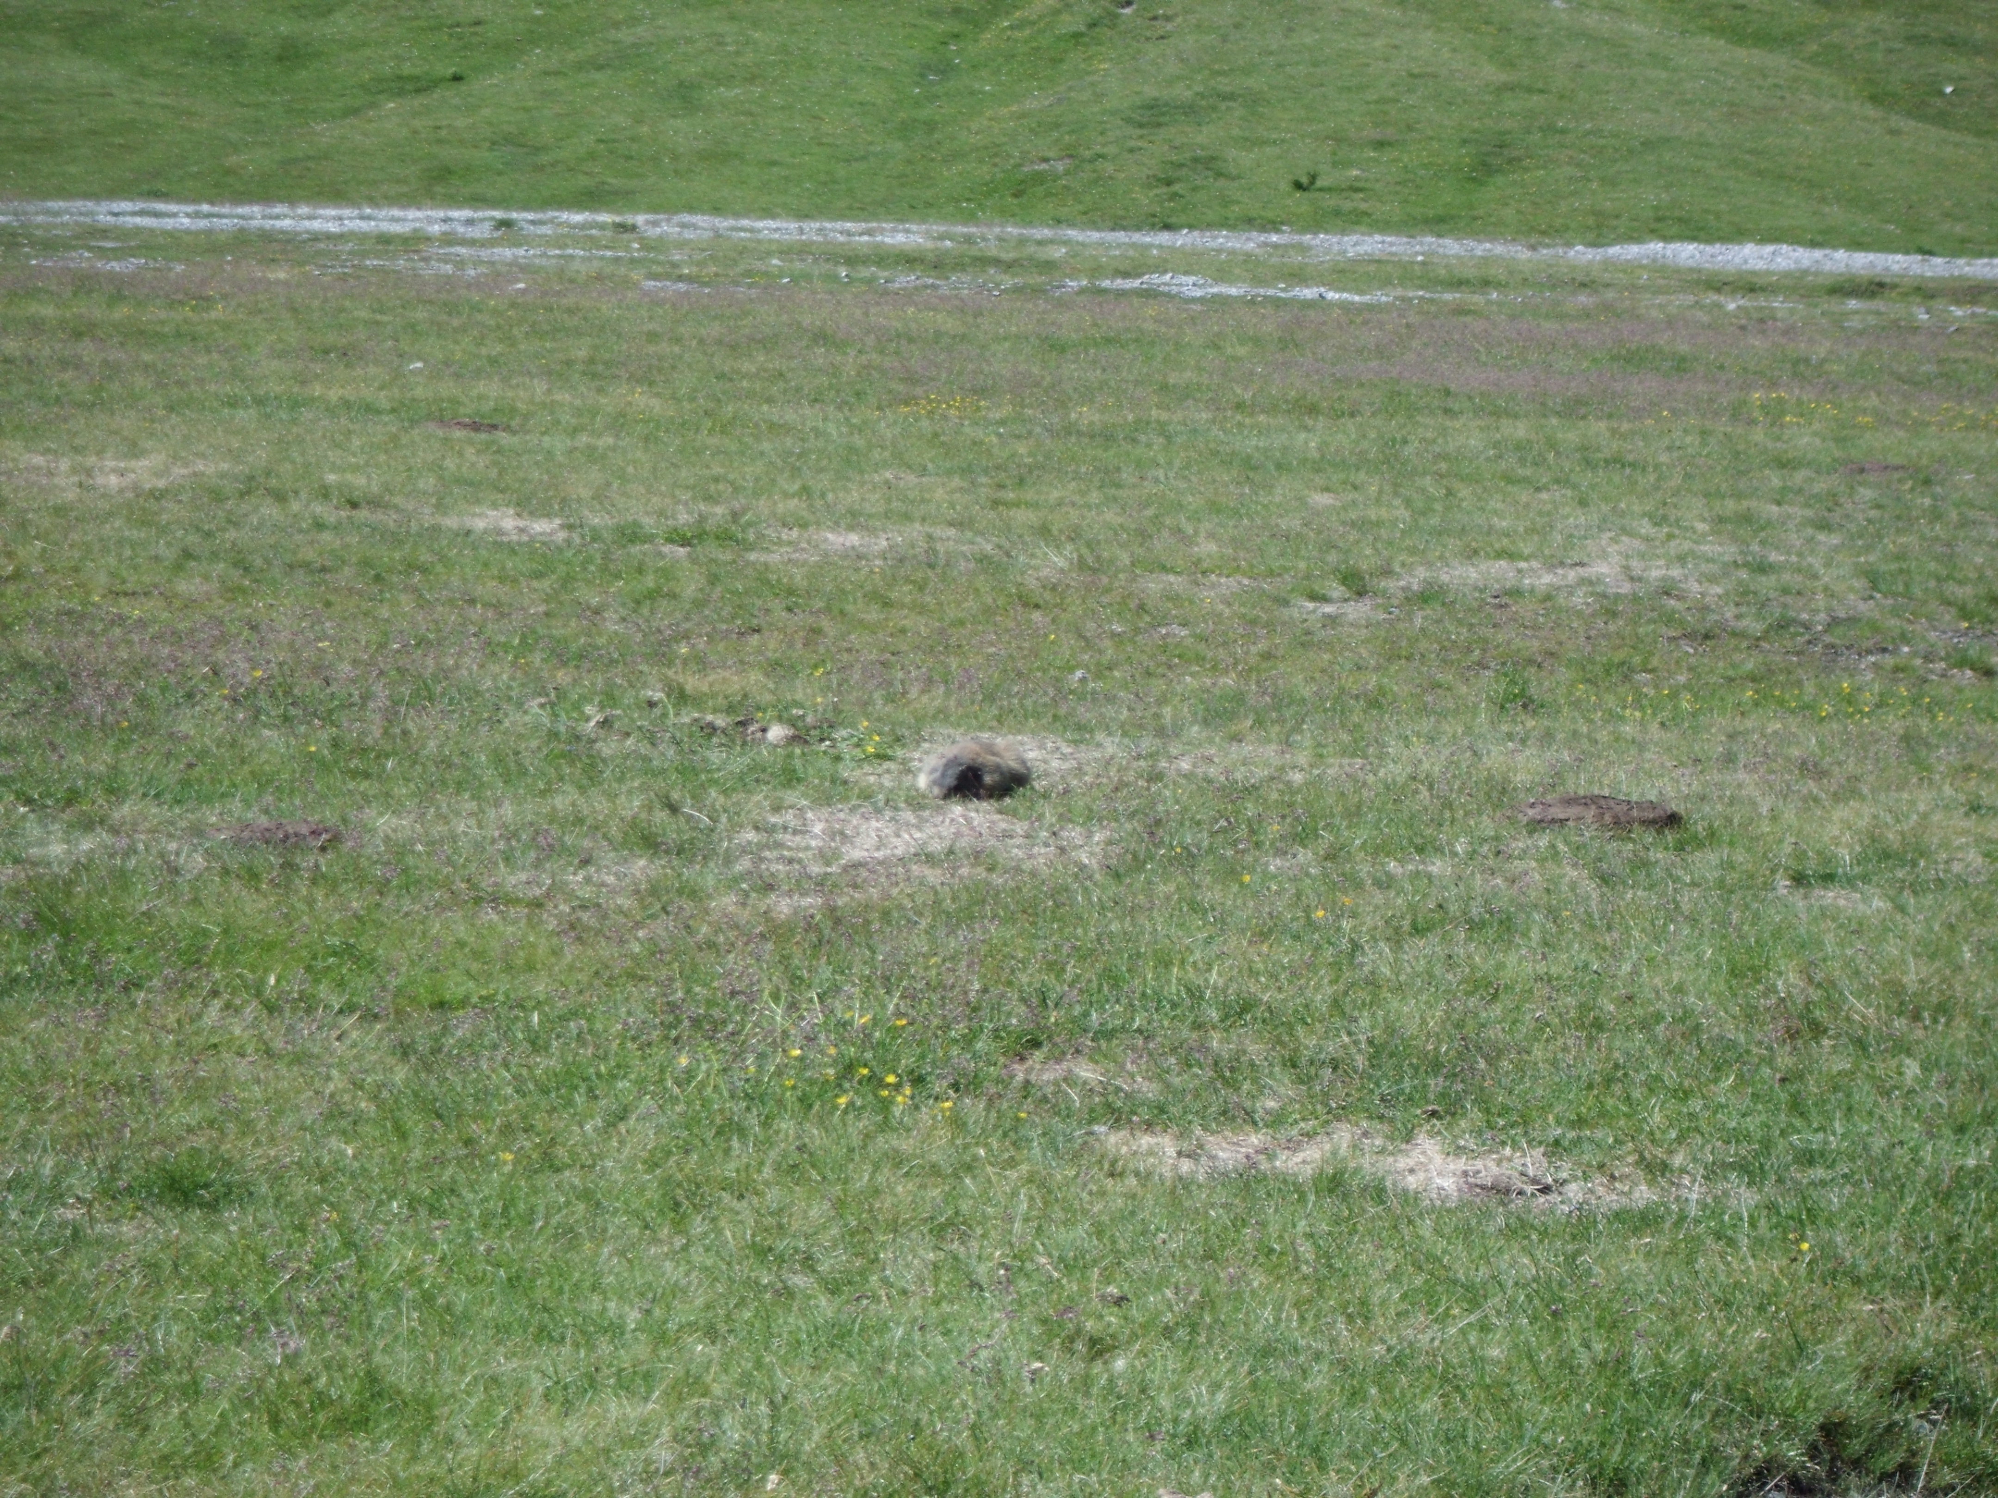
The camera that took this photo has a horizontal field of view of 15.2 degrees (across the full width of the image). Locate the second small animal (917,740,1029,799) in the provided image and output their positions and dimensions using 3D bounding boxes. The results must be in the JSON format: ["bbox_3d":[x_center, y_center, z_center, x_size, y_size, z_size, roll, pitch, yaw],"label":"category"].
[{"bbox_3d":[-0.066,0.059,21.000,0.210,0.175,0.420,4,6,41],"label":"second small animal"}]

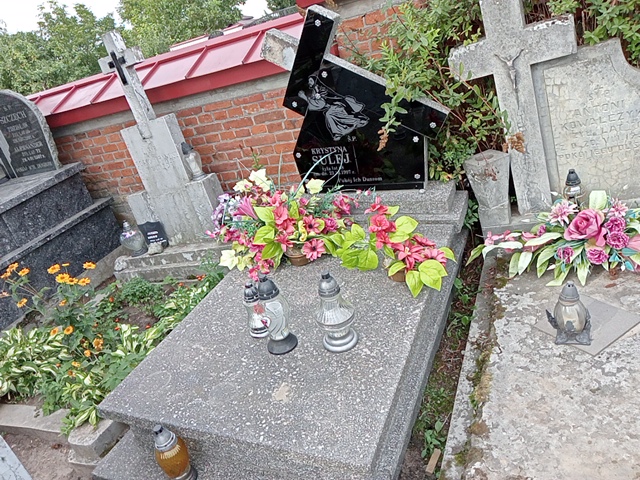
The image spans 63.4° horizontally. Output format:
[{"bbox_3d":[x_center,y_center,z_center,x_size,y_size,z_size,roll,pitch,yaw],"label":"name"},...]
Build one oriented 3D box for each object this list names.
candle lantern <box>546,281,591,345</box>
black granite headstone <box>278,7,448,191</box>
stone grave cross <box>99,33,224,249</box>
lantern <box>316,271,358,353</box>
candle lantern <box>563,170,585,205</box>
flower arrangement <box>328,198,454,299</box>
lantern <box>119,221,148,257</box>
[{"bbox_3d":[0.739,0.210,1.528,0.128,0.207,0.100,-3,29,21],"label":"candle lantern"},{"bbox_3d":[0.198,-0.642,2.408,0.794,0.864,0.100,2,29,24],"label":"black granite headstone"},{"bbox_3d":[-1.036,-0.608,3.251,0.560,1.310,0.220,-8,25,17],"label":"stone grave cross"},{"bbox_3d":[0.045,0.220,1.648,0.125,0.268,0.125,0,30,26],"label":"lantern"},{"bbox_3d":[1.021,-0.196,2.073,0.078,0.180,0.078,0,30,26],"label":"candle lantern"},{"bbox_3d":[0.266,-0.017,1.964,0.470,0.290,0.340,0,30,26],"label":"flower arrangement"},{"bbox_3d":[-1.204,-0.024,3.354,0.155,0.245,0.140,0,30,26],"label":"lantern"}]

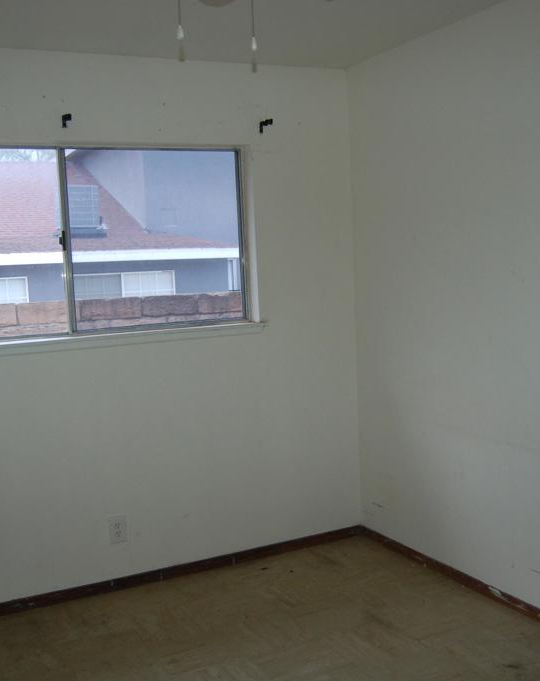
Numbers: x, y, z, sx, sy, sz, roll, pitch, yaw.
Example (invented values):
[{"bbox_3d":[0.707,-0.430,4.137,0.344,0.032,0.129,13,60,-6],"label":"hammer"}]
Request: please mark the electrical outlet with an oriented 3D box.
[{"bbox_3d":[-0.679,0.845,3.433,0.076,0.121,0.010,-5,6,-25],"label":"electrical outlet"}]

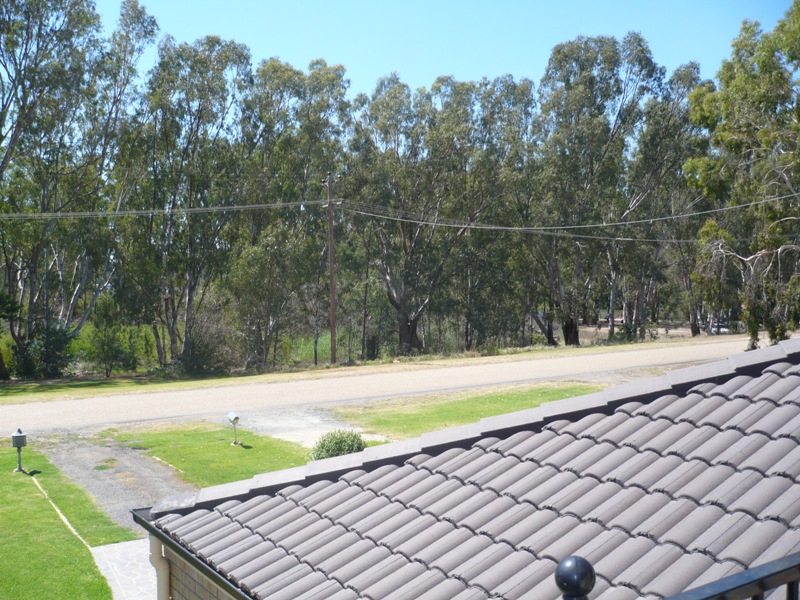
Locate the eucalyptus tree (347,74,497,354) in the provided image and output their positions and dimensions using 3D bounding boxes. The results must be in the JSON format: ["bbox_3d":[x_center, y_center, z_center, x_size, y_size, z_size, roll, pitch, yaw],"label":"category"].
[{"bbox_3d":[1.382,-5.496,52.000,9.600,18.000,9.400,0,1,0],"label":"eucalyptus tree"}]

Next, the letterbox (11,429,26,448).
[{"bbox_3d":[-8.996,3.263,19.100,0.320,0.430,0.360,-1,1,-39],"label":"letterbox"}]

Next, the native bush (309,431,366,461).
[{"bbox_3d":[-1.493,3.598,19.800,1.500,0.850,1.450,0,1,0],"label":"native bush"}]

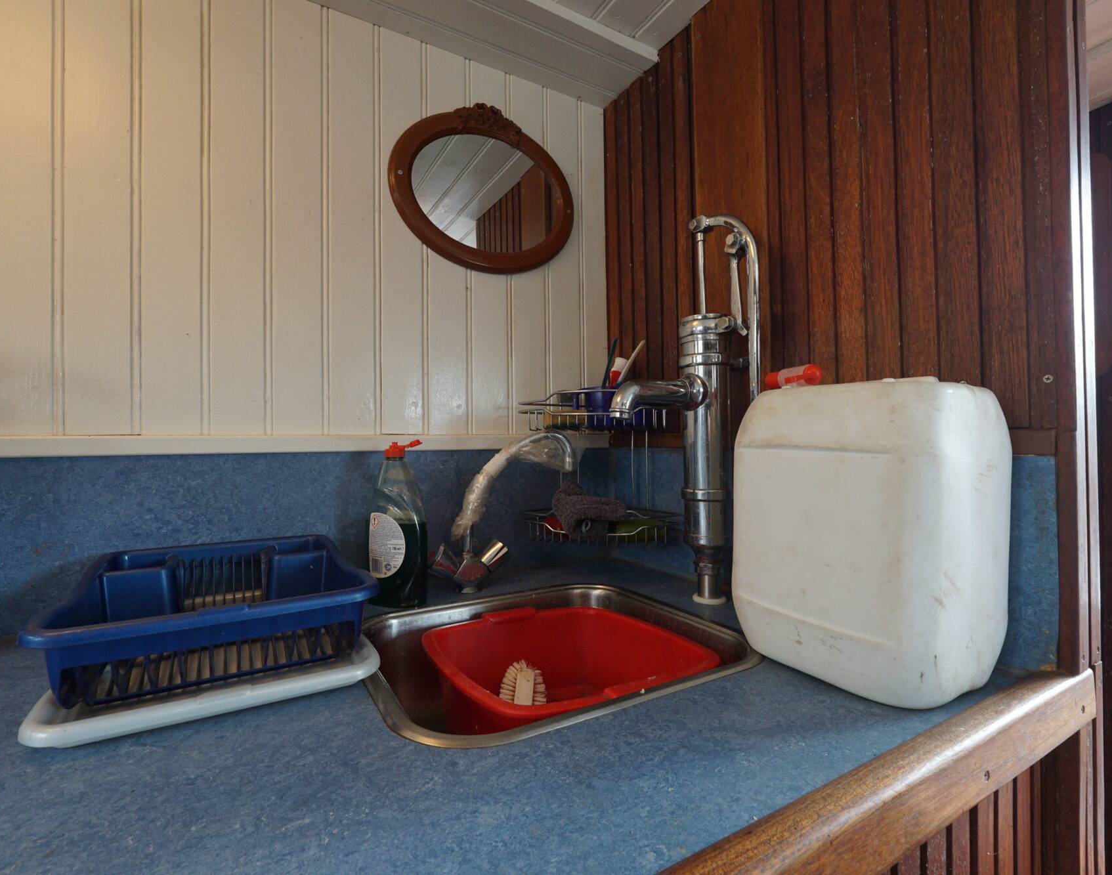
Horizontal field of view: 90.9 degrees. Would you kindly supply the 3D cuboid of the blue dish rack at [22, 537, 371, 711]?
[{"bbox_3d":[-0.397,0.201,0.664,0.302,0.095,0.383,0,-1,-29],"label":"blue dish rack"}]

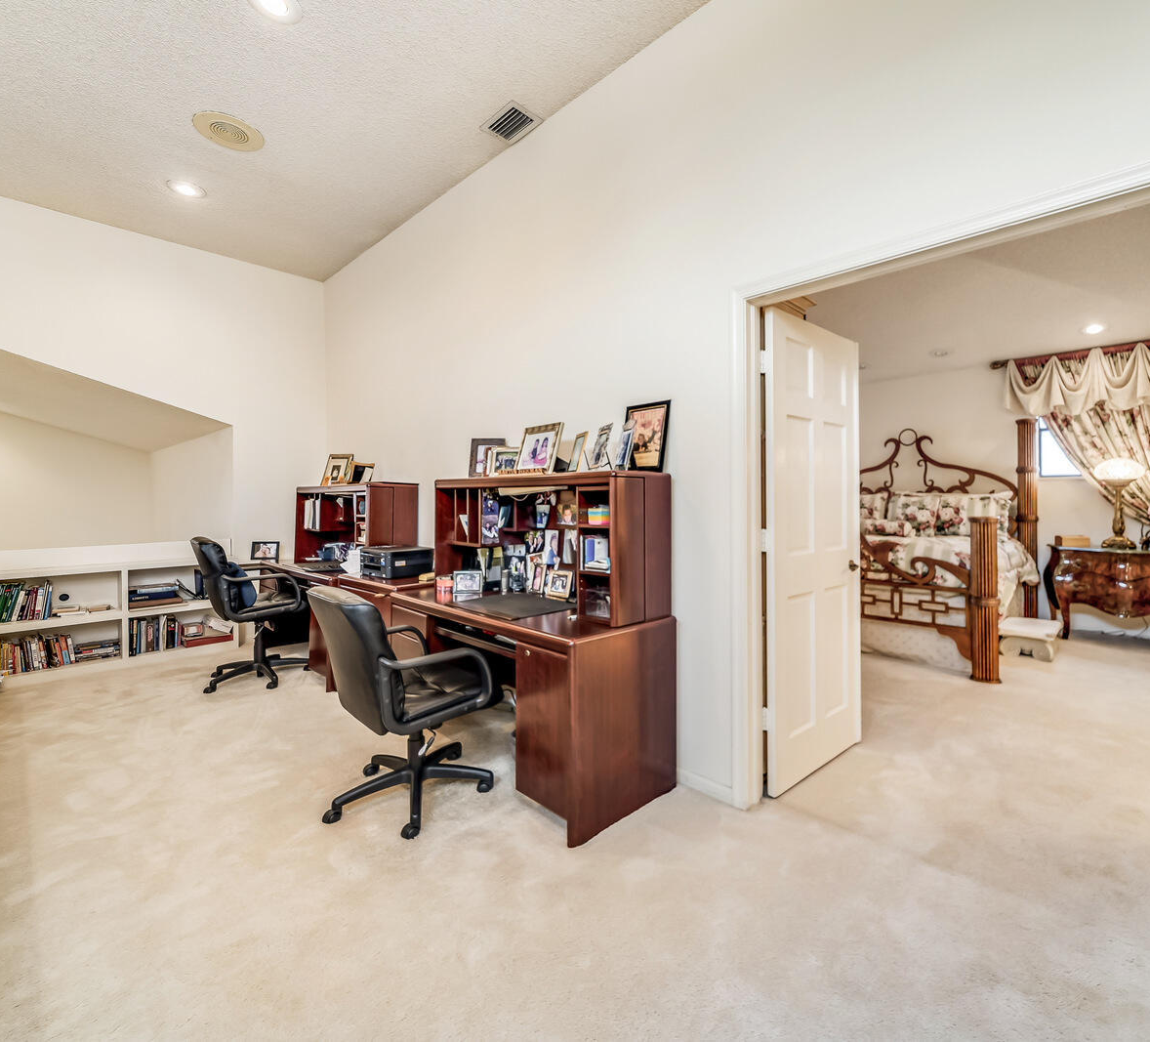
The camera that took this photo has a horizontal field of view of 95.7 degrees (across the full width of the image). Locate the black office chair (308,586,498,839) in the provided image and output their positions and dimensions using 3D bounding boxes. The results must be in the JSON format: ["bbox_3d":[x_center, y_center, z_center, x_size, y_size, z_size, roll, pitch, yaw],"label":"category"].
[{"bbox_3d":[-0.720,0.710,2.226,0.680,0.910,0.640,-1,2,-30],"label":"black office chair"}]

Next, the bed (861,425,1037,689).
[{"bbox_3d":[2.900,0.040,4.990,2.270,2.010,2.150,-2,2,-43],"label":"bed"}]

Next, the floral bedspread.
[{"bbox_3d":[2.831,0.359,4.904,1.650,0.500,2.100,-2,2,-43],"label":"floral bedspread"}]

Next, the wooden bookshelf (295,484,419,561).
[{"bbox_3d":[-1.825,0.048,4.257,1.460,0.640,0.340,2,2,45],"label":"wooden bookshelf"}]

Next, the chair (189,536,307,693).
[{"bbox_3d":[-2.258,0.613,3.658,0.660,1.000,0.620,-1,2,-30],"label":"chair"}]

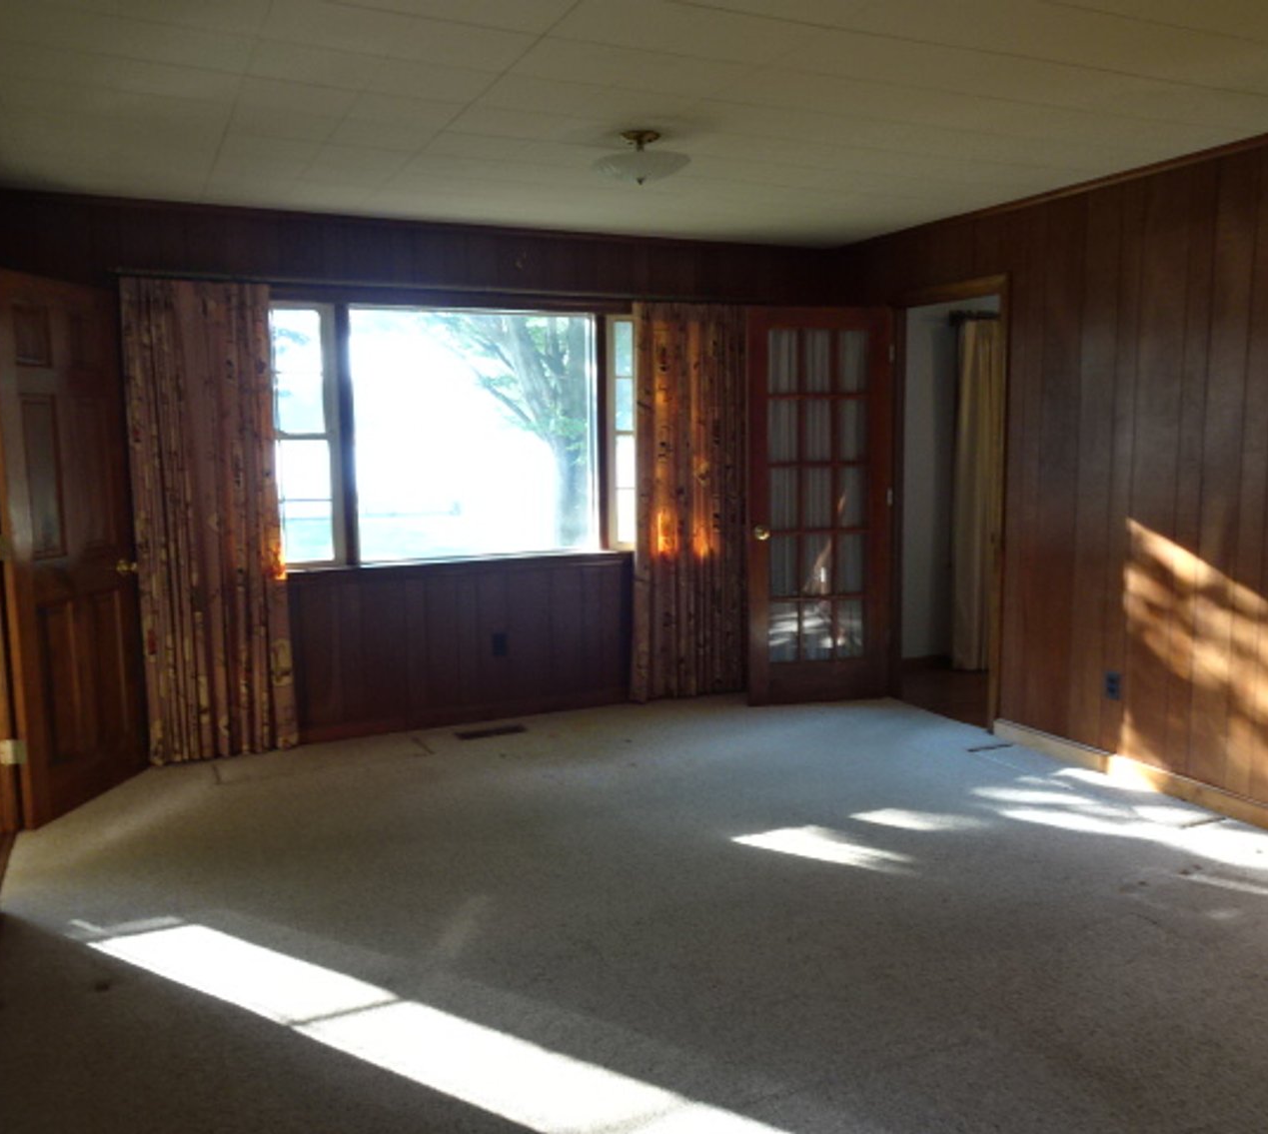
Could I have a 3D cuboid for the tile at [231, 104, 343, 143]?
[{"bbox_3d":[-1.101,-1.394,3.293,0.305,0.018,0.305,-5,8,-26],"label":"tile"}]

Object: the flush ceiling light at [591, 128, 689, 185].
[{"bbox_3d":[0.027,-1.349,3.471,0.320,0.165,0.320,-1,7,0],"label":"flush ceiling light"}]

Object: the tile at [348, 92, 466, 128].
[{"bbox_3d":[-0.695,-1.385,3.174,0.305,0.018,0.305,-5,8,-26],"label":"tile"}]

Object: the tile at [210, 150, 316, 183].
[{"bbox_3d":[-1.339,-1.446,3.774,0.308,0.020,0.308,-4,8,-25],"label":"tile"}]

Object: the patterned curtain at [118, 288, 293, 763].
[{"bbox_3d":[-1.850,-0.185,4.572,0.620,2.060,0.100,-4,8,-25],"label":"patterned curtain"}]

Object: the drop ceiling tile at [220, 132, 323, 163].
[{"bbox_3d":[-1.232,-1.426,3.561,0.305,0.018,0.305,-5,8,-26],"label":"drop ceiling tile"}]

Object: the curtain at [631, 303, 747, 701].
[{"bbox_3d":[0.307,-0.318,5.468,0.710,2.040,0.120,-5,8,-26],"label":"curtain"}]

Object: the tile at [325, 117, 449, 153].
[{"bbox_3d":[-0.805,-1.399,3.384,0.308,0.020,0.308,-4,8,-25],"label":"tile"}]

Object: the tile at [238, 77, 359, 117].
[{"bbox_3d":[-0.961,-1.344,2.989,0.308,0.020,0.308,-4,8,-25],"label":"tile"}]

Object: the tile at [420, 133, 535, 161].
[{"bbox_3d":[-0.541,-1.441,3.579,0.305,0.018,0.305,-5,8,-26],"label":"tile"}]

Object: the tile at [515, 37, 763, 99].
[{"bbox_3d":[-0.002,-1.353,2.835,0.610,0.018,0.305,-5,8,-26],"label":"tile"}]

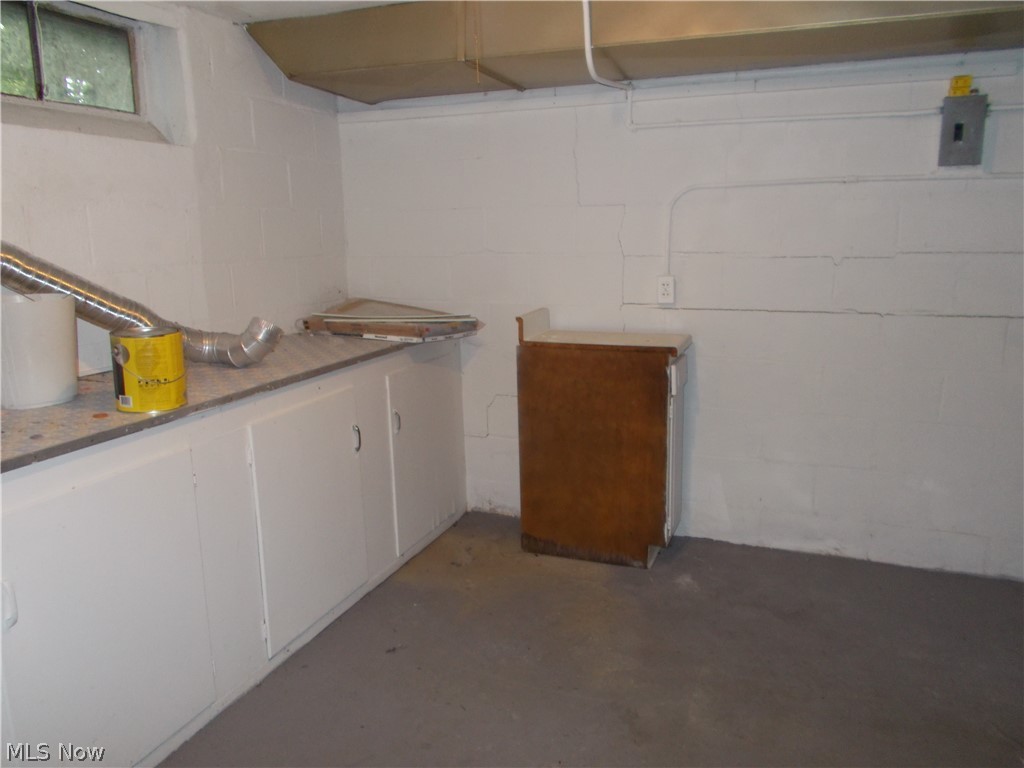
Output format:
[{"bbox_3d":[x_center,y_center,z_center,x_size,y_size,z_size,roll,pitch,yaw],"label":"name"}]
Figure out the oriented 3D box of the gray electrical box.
[{"bbox_3d":[1.531,-0.855,2.612,0.114,0.218,0.085,4,12,21],"label":"gray electrical box"}]

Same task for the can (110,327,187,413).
[{"bbox_3d":[-0.938,-0.039,1.992,0.166,0.193,0.166,-6,12,-25],"label":"can"}]

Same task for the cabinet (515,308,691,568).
[{"bbox_3d":[0.376,0.198,3.120,0.622,0.956,0.358,4,12,21],"label":"cabinet"}]

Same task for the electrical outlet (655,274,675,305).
[{"bbox_3d":[0.620,-0.377,3.069,0.061,0.107,0.045,4,12,21],"label":"electrical outlet"}]

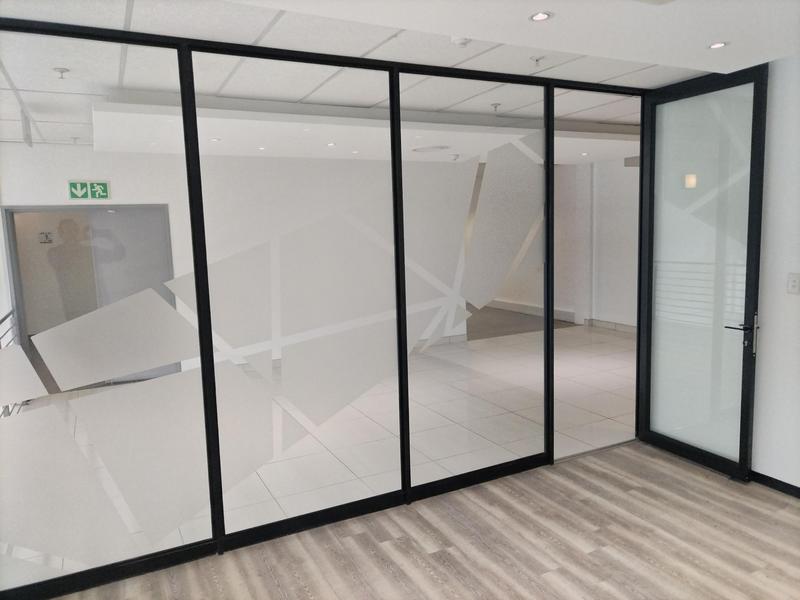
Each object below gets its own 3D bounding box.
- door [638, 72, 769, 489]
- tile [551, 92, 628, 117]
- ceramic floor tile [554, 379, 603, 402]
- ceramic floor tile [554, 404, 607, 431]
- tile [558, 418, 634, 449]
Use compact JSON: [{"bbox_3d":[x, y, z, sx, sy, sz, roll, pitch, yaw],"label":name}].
[{"bbox_3d":[2.035,-0.157,4.140,0.045,2.615,0.875,-5,8,-26],"label":"door"},{"bbox_3d":[1.336,-1.586,4.871,0.600,0.015,1.150,-5,8,-26],"label":"tile"},{"bbox_3d":[1.690,0.934,6.231,0.600,0.010,0.600,-5,8,-26],"label":"ceramic floor tile"},{"bbox_3d":[1.426,1.041,5.416,0.600,0.010,0.600,-5,8,-26],"label":"ceramic floor tile"},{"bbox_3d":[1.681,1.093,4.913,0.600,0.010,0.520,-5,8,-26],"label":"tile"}]

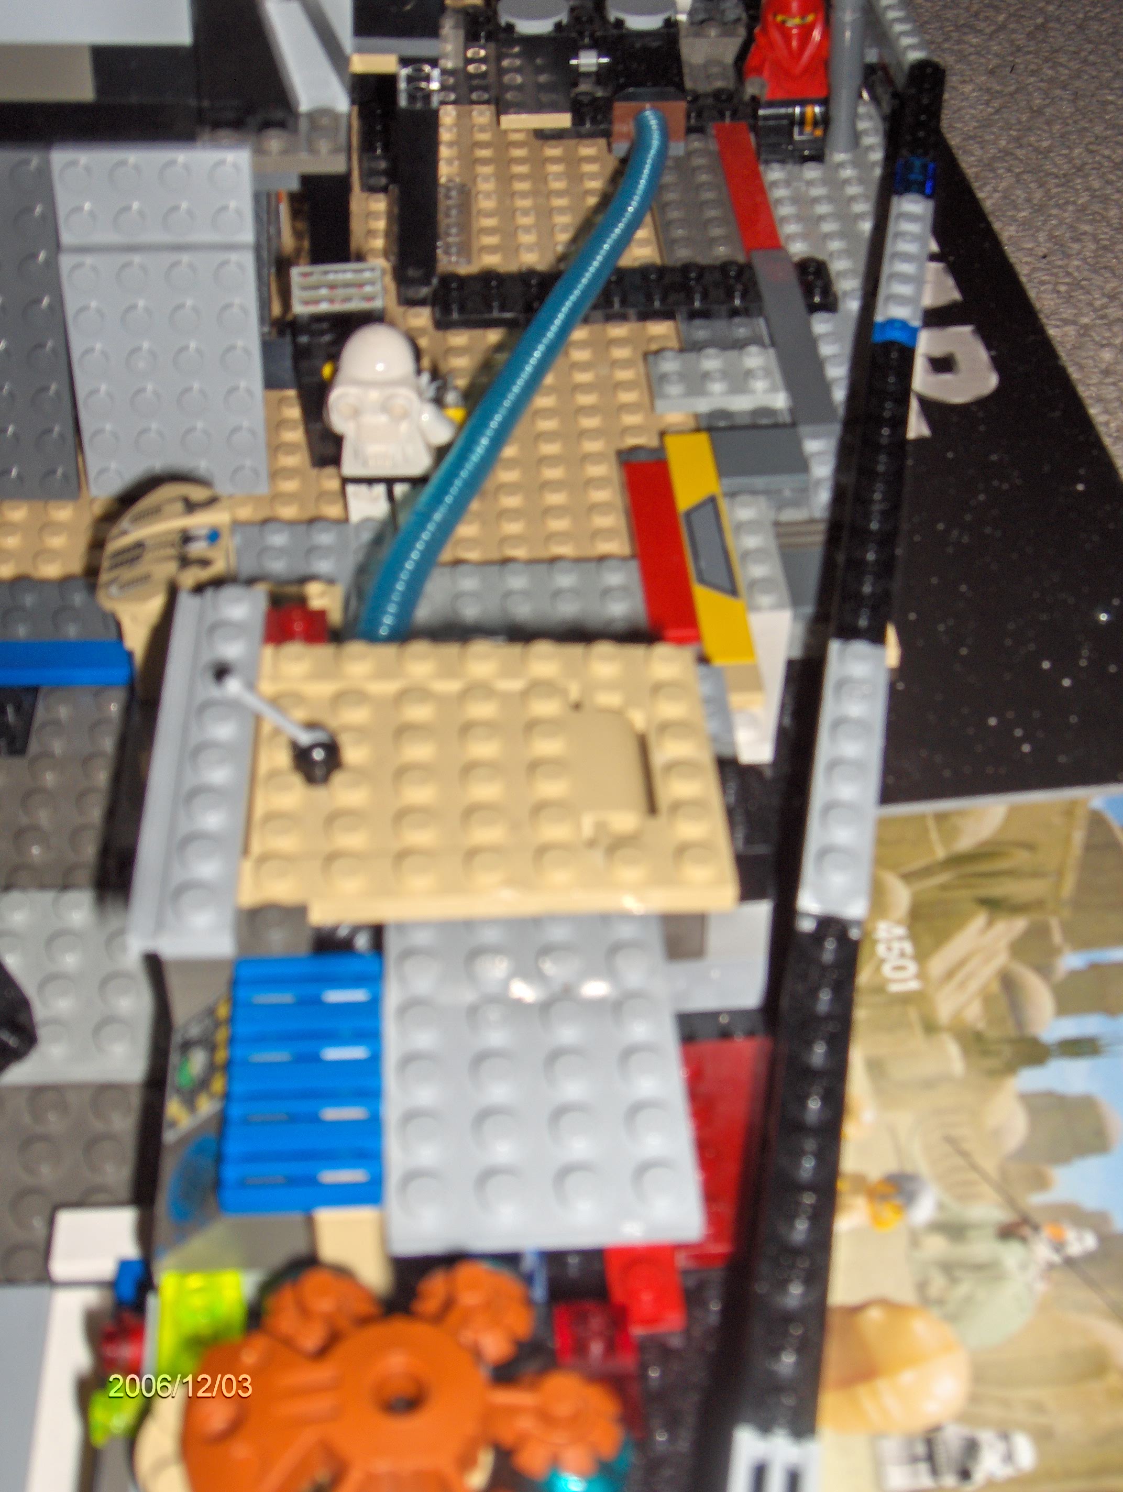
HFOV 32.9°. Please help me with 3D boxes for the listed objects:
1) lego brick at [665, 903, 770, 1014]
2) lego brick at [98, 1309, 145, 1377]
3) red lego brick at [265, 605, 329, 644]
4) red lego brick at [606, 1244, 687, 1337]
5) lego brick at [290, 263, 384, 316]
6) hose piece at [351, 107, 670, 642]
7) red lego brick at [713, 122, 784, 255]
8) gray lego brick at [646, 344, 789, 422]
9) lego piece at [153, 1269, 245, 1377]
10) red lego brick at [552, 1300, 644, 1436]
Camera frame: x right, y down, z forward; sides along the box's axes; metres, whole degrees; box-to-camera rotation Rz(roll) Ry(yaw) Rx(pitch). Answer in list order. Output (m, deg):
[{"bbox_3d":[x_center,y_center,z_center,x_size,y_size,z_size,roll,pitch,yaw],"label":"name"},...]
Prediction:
[{"bbox_3d":[0.017,0.023,0.234,0.016,0.018,0.009,-2,38,-4],"label":"lego brick"},{"bbox_3d":[-0.047,0.065,0.205,0.006,0.007,0.007,-3,43,-3],"label":"lego brick"},{"bbox_3d":[-0.035,-0.014,0.254,0.008,0.007,0.008,-2,41,-3],"label":"red lego brick"},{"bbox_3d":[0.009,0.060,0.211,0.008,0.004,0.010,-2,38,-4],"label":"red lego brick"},{"bbox_3d":[-0.039,-0.080,0.334,0.016,0.008,0.004,-2,13,-4],"label":"lego brick"},{"bbox_3d":[-0.003,-0.072,0.336,0.015,0.015,0.206,8,39,9],"label":"hose piece"},{"bbox_3d":[0.041,-0.120,0.415,0.008,0.003,0.064,-2,42,-3],"label":"red lego brick"},{"bbox_3d":[0.029,-0.071,0.365,0.024,0.005,0.016,-3,43,-3],"label":"gray lego brick"},{"bbox_3d":[-0.035,0.057,0.185,0.008,0.011,0.009,-3,43,-3],"label":"lego piece"},{"bbox_3d":[0.004,0.064,0.197,0.008,0.009,0.010,-3,43,-3],"label":"red lego brick"}]

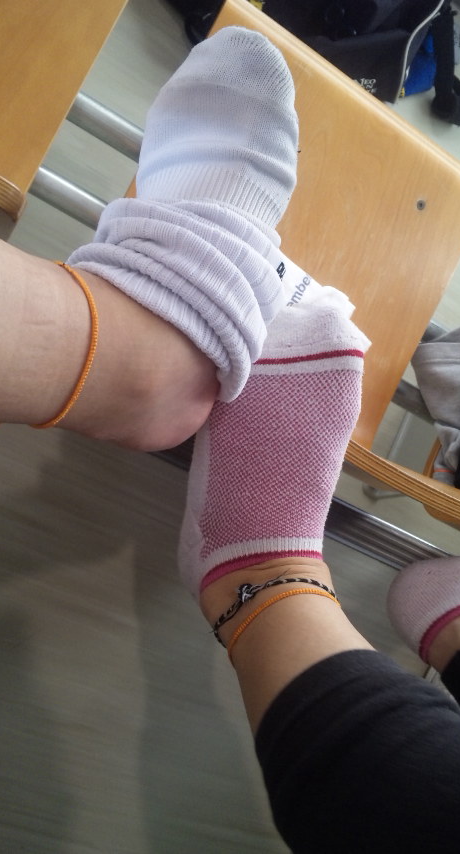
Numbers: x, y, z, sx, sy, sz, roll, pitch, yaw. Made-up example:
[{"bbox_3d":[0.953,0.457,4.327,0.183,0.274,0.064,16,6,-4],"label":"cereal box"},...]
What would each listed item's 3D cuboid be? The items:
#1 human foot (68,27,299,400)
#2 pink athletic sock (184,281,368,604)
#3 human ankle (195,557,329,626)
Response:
[{"bbox_3d":[-0.023,-0.119,0.370,0.095,0.095,0.195,34,69,-57],"label":"human foot"},{"bbox_3d":[0.025,0.011,0.395,0.090,0.080,0.217,20,73,-16],"label":"pink athletic sock"},{"bbox_3d":[0.023,0.103,0.385,0.066,0.075,0.045,-14,58,-25],"label":"human ankle"}]

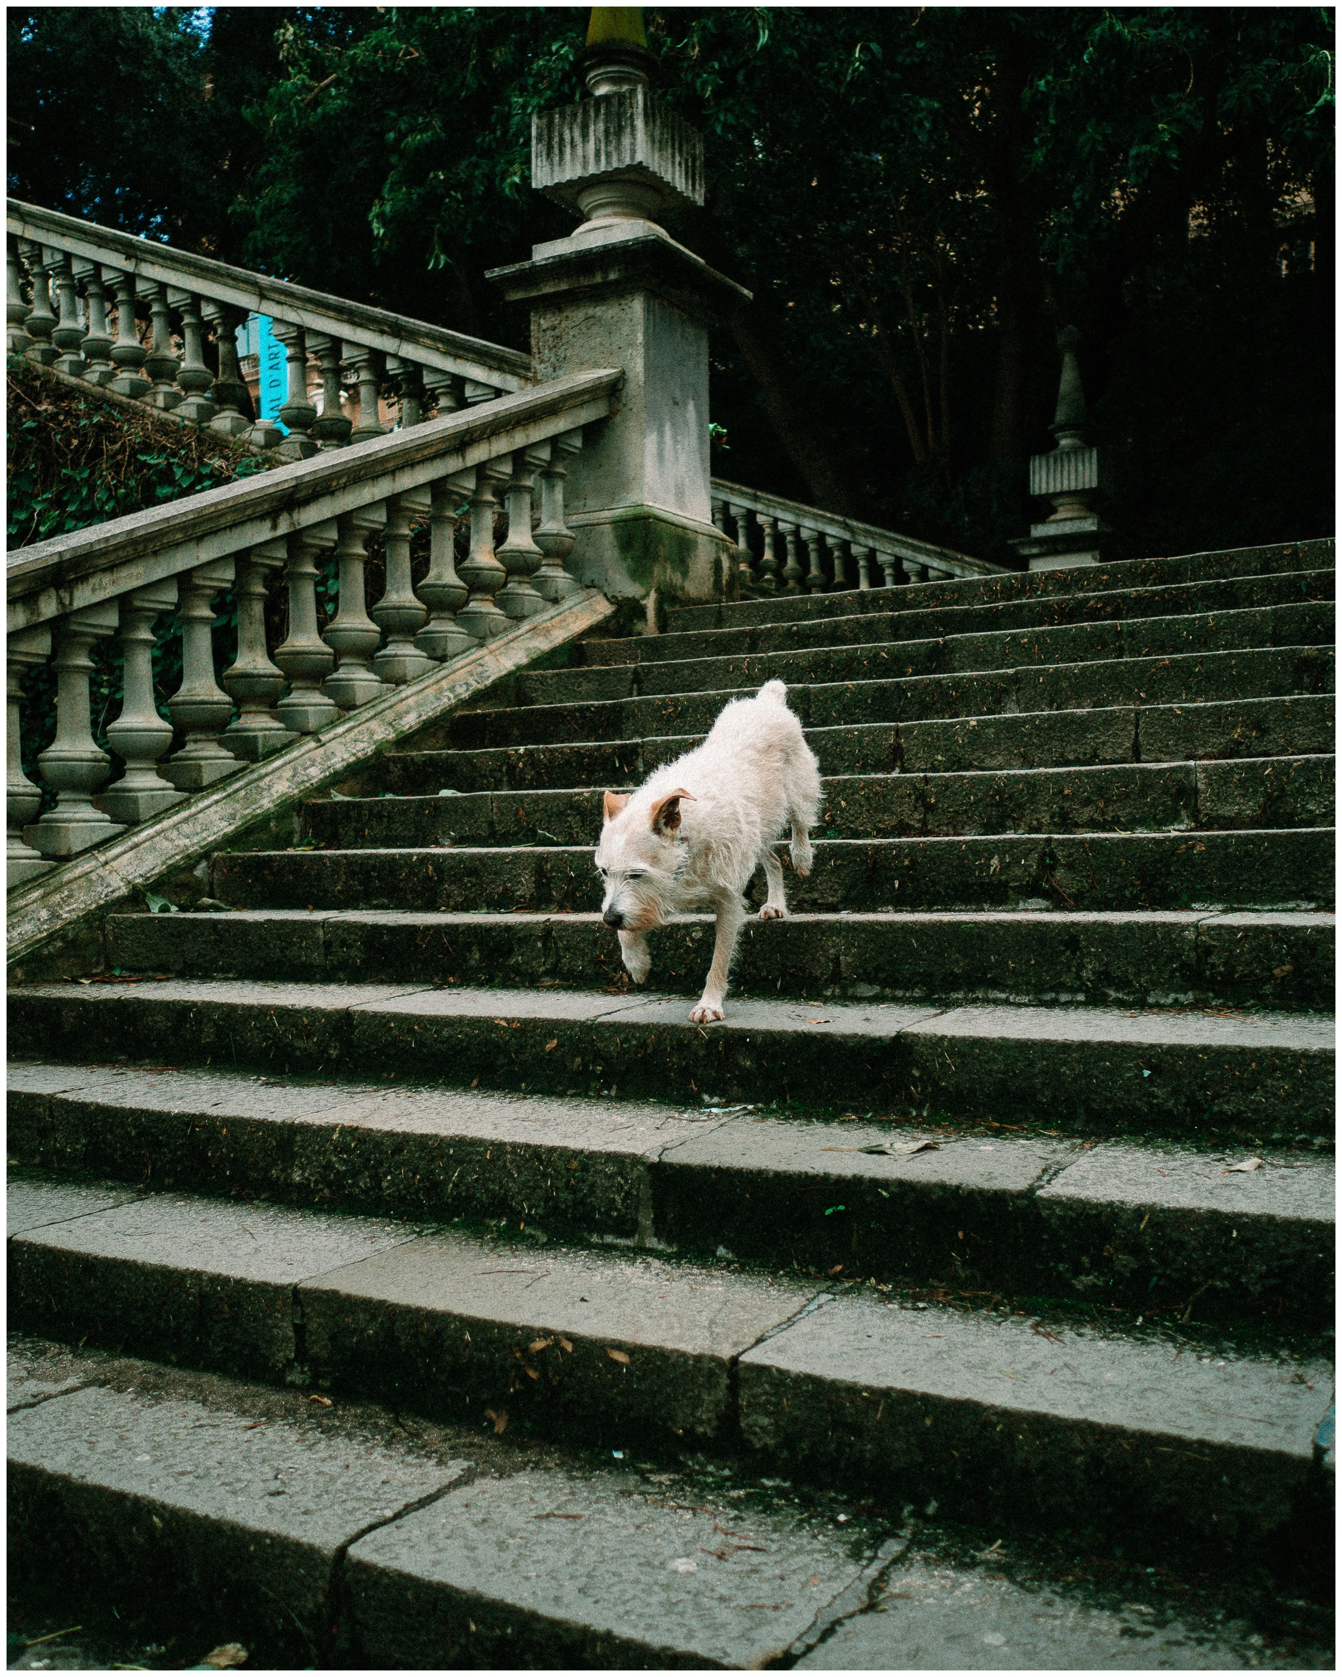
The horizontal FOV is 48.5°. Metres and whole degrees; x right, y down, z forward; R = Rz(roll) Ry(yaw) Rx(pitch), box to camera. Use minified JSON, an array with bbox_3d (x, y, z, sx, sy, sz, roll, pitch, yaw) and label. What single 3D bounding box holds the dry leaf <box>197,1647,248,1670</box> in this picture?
[{"bbox_3d":[-0.522,0.950,1.737,0.060,0.016,0.042,-2,1,-29],"label":"dry leaf"}]

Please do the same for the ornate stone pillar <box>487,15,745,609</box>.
[{"bbox_3d":[-0.217,-2.381,6.262,0.799,2.945,0.799,0,1,30],"label":"ornate stone pillar"}]

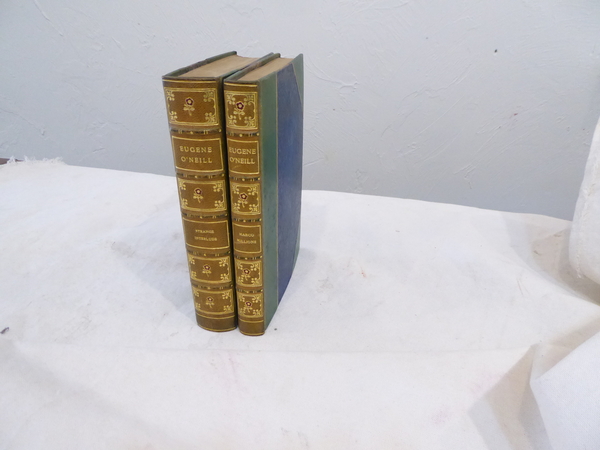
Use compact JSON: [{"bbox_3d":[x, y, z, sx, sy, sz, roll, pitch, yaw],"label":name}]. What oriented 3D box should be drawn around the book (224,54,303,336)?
[{"bbox_3d":[-0.025,-0.031,0.382,0.022,0.207,0.142,7,29,10],"label":"book"}]

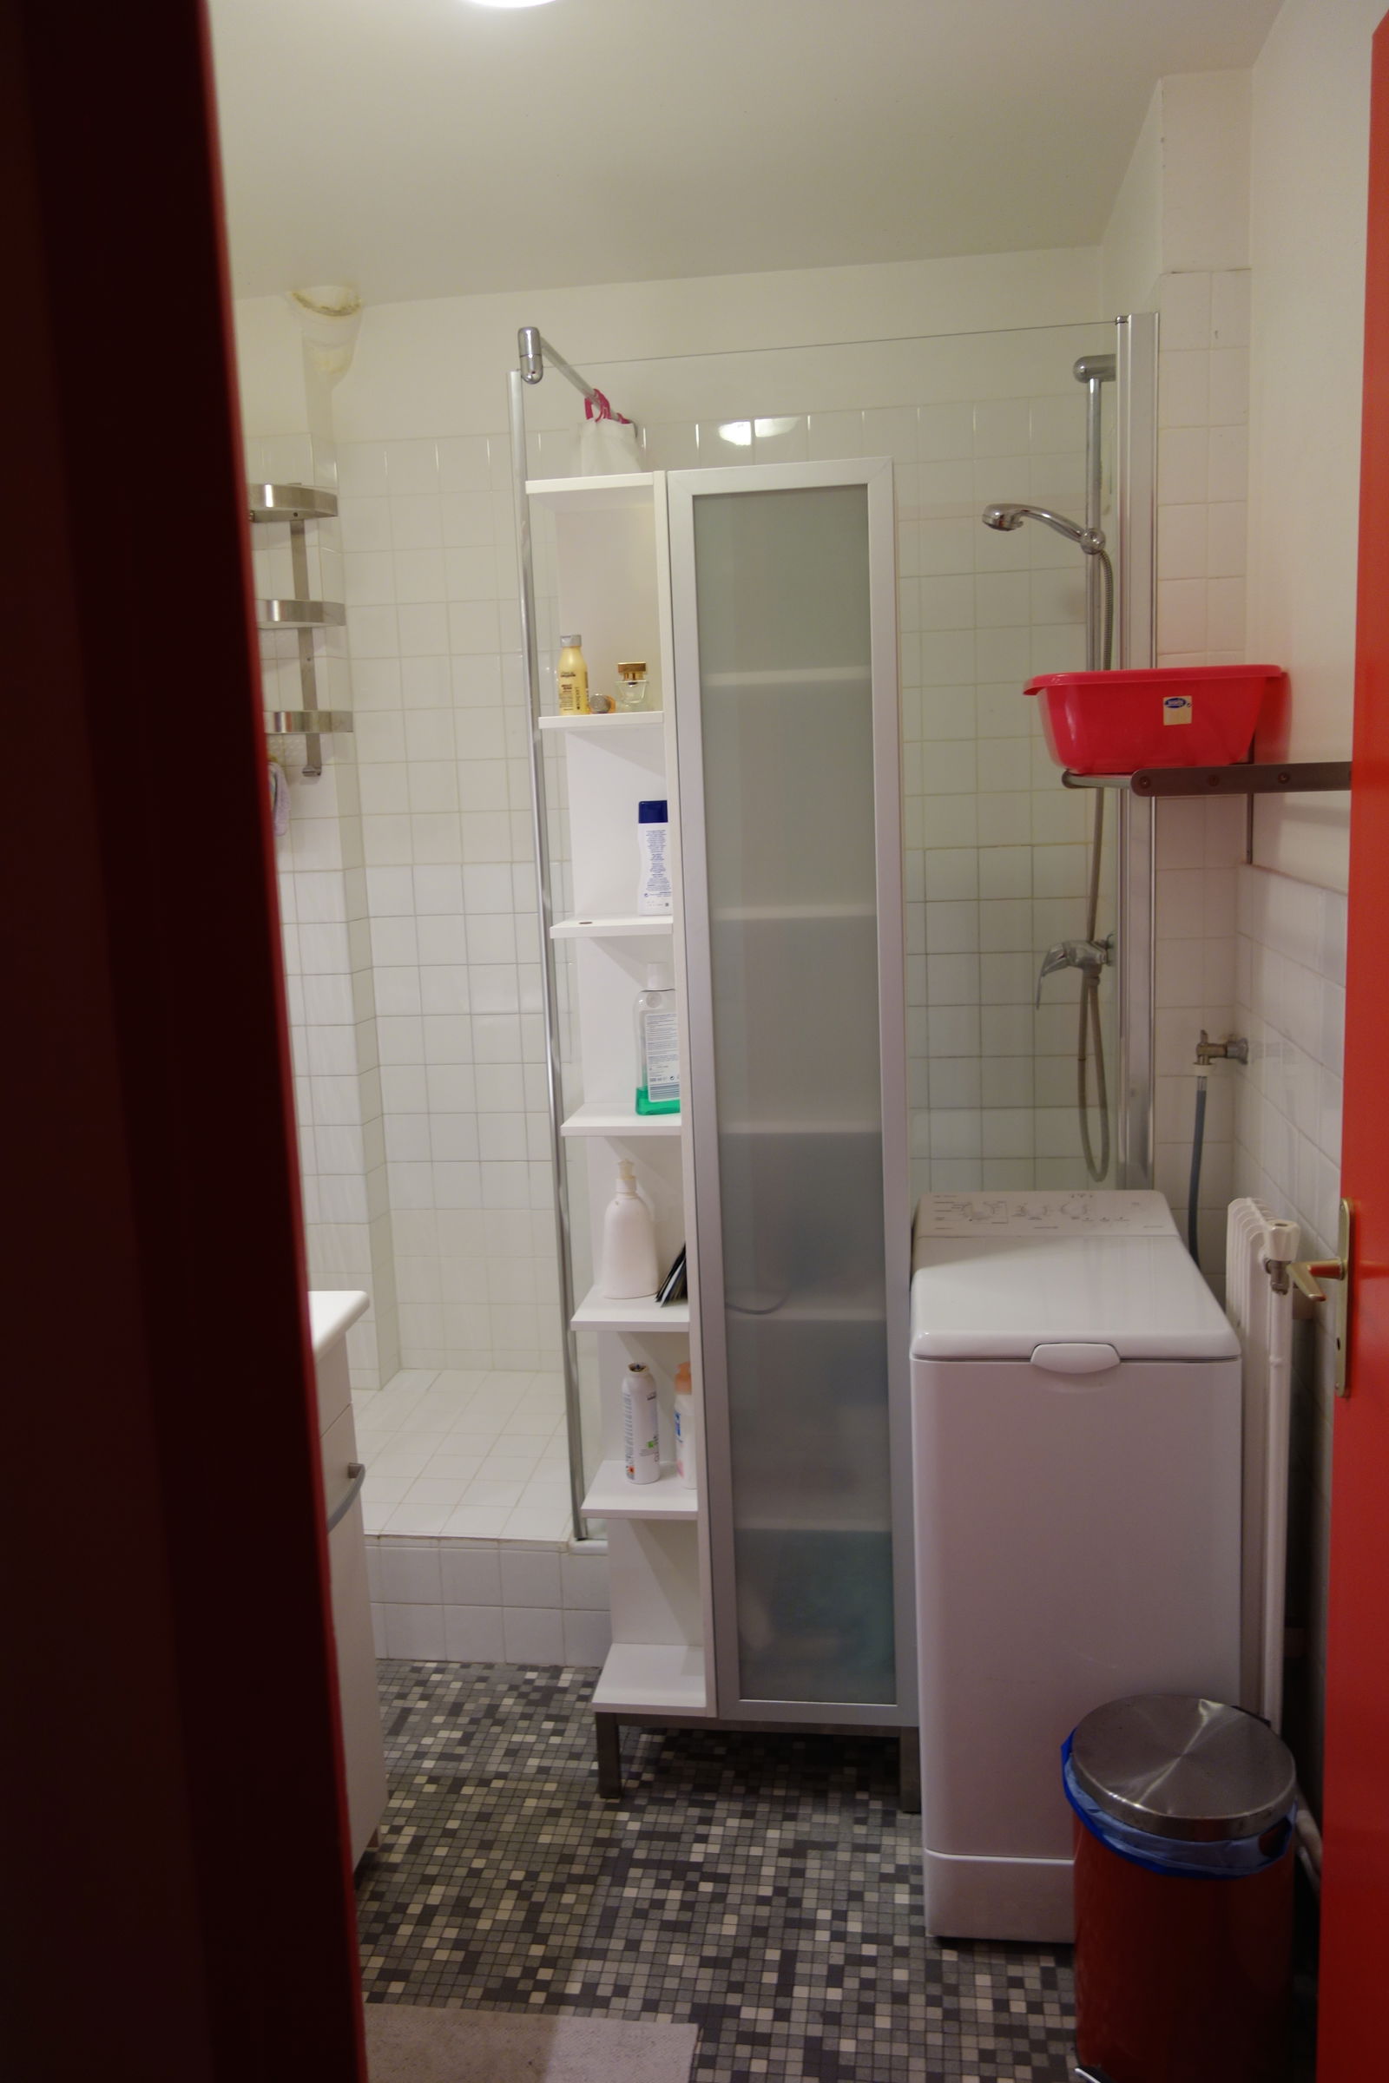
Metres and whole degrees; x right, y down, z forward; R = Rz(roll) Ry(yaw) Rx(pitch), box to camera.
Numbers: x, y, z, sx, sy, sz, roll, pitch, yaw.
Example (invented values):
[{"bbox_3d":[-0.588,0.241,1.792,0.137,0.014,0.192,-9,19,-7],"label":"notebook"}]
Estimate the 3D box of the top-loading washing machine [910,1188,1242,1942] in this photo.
[{"bbox_3d":[0.525,0.720,2.357,0.400,0.870,0.605,-1,9,8],"label":"top-loading washing machine"}]

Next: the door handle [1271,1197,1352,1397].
[{"bbox_3d":[0.581,0.249,1.491,0.055,0.193,0.115,-1,9,8],"label":"door handle"}]

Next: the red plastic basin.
[{"bbox_3d":[0.635,-0.441,2.246,0.345,0.133,0.310,-1,9,8],"label":"red plastic basin"}]

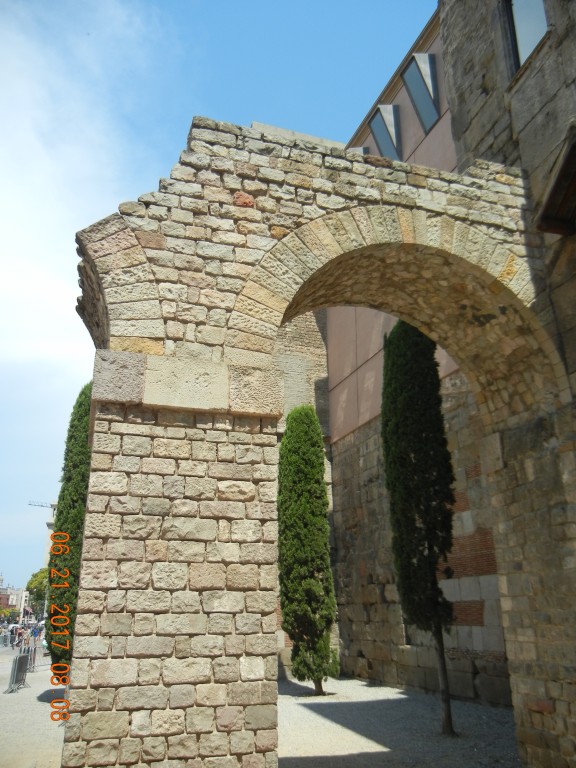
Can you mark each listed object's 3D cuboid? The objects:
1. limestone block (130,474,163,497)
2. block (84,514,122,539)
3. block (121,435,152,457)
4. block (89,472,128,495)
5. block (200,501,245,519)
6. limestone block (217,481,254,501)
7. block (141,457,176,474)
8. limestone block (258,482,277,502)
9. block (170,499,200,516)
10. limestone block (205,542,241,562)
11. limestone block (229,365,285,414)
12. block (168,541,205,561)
[{"bbox_3d":[-1.185,0.865,5.560,0.264,0.185,0.170,5,-21,-16],"label":"limestone block"},{"bbox_3d":[-1.430,1.111,5.140,0.264,0.177,0.200,6,-21,-17],"label":"block"},{"bbox_3d":[-1.298,0.552,5.702,0.239,0.173,0.200,6,-21,-16],"label":"block"},{"bbox_3d":[-1.476,0.836,5.477,0.306,0.182,0.170,5,-21,-16],"label":"block"},{"bbox_3d":[-0.570,1.091,5.676,0.384,0.149,0.170,5,-21,-16],"label":"block"},{"bbox_3d":[-0.464,0.939,5.742,0.329,0.173,0.180,6,-21,-17],"label":"limestone block"},{"bbox_3d":[-1.120,0.720,5.697,0.290,0.136,0.200,6,-21,-16],"label":"block"},{"bbox_3d":[-0.184,0.887,5.359,0.157,0.159,0.200,6,-21,-17],"label":"limestone block"},{"bbox_3d":[-0.892,1.063,5.643,0.226,0.139,0.200,6,-21,-16],"label":"block"},{"bbox_3d":[-0.557,1.410,5.541,0.278,0.165,0.180,6,-21,-17],"label":"limestone block"},{"bbox_3d":[-0.321,0.119,5.638,0.456,0.381,0.420,6,-21,-17],"label":"limestone block"},{"bbox_3d":[-0.845,1.390,5.477,0.300,0.168,0.170,5,-21,-16],"label":"block"}]

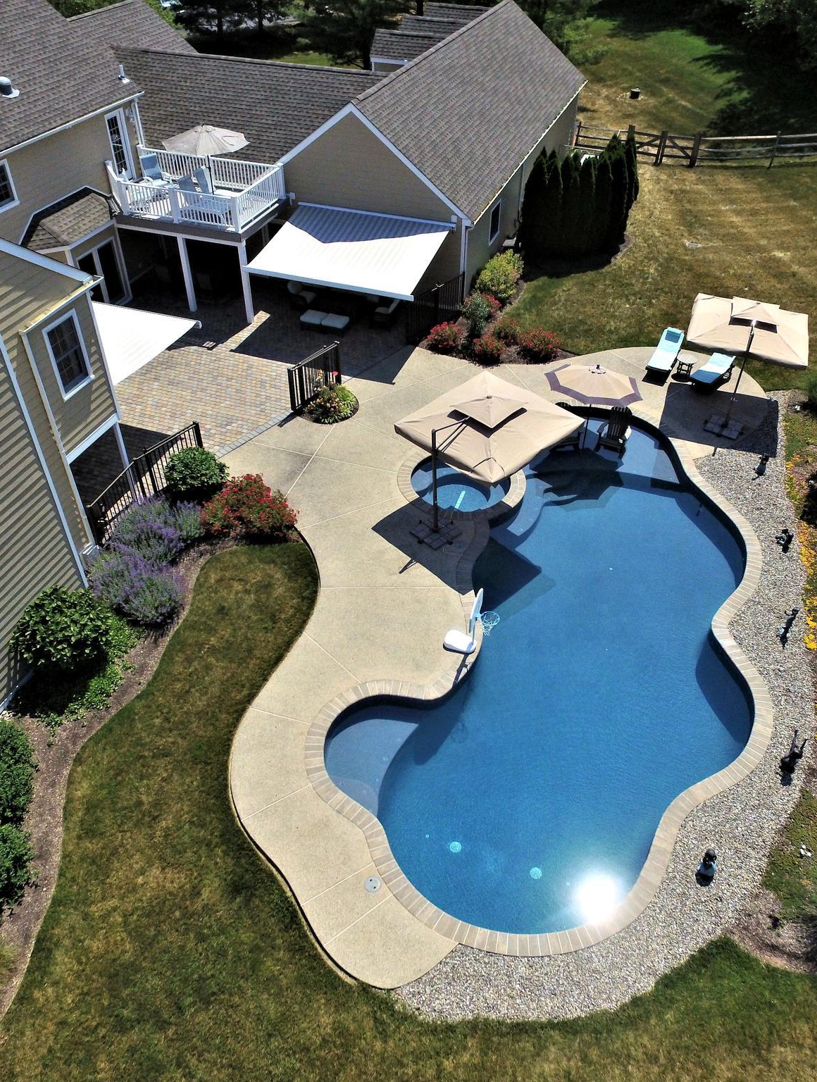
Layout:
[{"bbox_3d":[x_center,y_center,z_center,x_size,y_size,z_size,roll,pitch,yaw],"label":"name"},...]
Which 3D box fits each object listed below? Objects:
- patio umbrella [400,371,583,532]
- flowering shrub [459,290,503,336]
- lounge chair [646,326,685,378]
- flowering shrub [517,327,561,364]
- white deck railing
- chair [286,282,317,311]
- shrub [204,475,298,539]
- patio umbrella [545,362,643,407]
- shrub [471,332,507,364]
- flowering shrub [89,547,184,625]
[{"bbox_3d":[1.632,-1.944,18.793,3.300,2.780,2.950,-32,51,-31],"label":"patio umbrella"},{"bbox_3d":[2.180,-6.832,25.242,1.300,1.350,1.200,1,42,0],"label":"flowering shrub"},{"bbox_3d":[7.442,-5.409,24.184,0.680,0.740,1.850,16,44,17],"label":"lounge chair"},{"bbox_3d":[3.773,-5.623,23.975,1.280,0.950,1.250,1,42,0],"label":"flowering shrub"},{"bbox_3d":[-6.822,-10.953,25.801,5.100,1.070,3.150,14,44,14],"label":"white deck railing"},{"bbox_3d":[-3.439,-7.950,26.518,0.820,0.860,0.780,14,44,14],"label":"chair"},{"bbox_3d":[-3.510,-0.774,18.517,2.050,1.120,1.800,1,42,0],"label":"shrub"},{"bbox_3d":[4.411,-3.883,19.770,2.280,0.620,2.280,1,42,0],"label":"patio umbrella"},{"bbox_3d":[2.334,-5.583,24.169,1.040,0.900,1.000,1,42,0],"label":"shrub"},{"bbox_3d":[-5.372,0.914,16.588,1.800,1.120,1.850,1,42,0],"label":"flowering shrub"}]

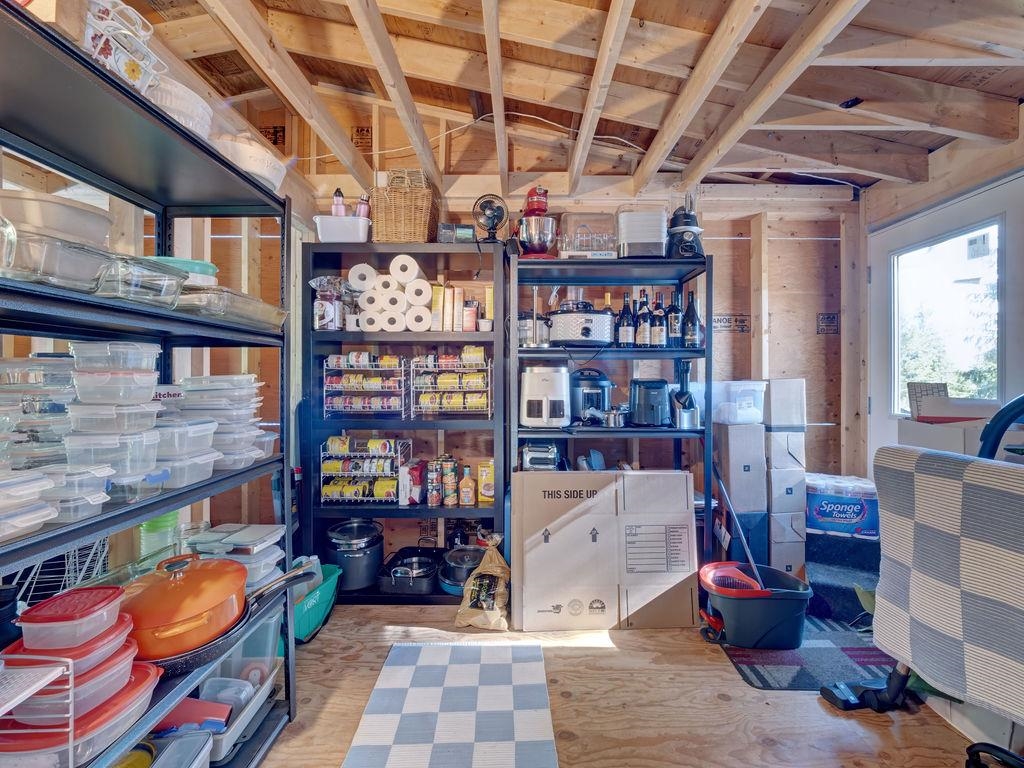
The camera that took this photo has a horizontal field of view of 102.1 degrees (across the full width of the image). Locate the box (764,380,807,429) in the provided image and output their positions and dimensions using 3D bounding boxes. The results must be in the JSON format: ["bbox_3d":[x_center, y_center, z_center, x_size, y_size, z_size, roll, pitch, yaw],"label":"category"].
[{"bbox_3d":[1.382,0.098,2.210,0.176,0.245,0.280,0,1,0],"label":"box"}]

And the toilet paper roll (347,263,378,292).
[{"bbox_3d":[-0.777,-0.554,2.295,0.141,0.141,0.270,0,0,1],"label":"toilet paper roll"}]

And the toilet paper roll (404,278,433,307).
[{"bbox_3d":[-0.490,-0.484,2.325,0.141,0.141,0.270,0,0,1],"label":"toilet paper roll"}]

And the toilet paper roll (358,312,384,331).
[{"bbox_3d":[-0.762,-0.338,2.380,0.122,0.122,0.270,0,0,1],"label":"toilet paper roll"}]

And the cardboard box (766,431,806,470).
[{"bbox_3d":[1.448,0.347,2.310,0.180,0.190,0.300,0,0,0],"label":"cardboard box"}]

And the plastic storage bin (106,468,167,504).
[{"bbox_3d":[-0.865,0.221,0.900,0.155,0.057,0.108,0,0,0],"label":"plastic storage bin"}]

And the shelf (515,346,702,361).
[{"bbox_3d":[0.507,-0.158,2.305,0.970,0.050,0.390,0,1,0],"label":"shelf"}]

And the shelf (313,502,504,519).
[{"bbox_3d":[-0.543,0.650,2.295,0.950,0.050,0.390,0,1,0],"label":"shelf"}]

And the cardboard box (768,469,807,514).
[{"bbox_3d":[1.448,0.561,2.310,0.180,0.232,0.300,0,0,0],"label":"cardboard box"}]

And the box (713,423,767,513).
[{"bbox_3d":[1.233,0.445,2.310,0.200,0.458,0.300,0,0,0],"label":"box"}]

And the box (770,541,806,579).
[{"bbox_3d":[1.518,1.009,2.400,0.191,0.290,0.270,0,0,1],"label":"box"}]

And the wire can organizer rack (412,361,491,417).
[{"bbox_3d":[-0.311,0.030,2.265,0.410,0.305,0.310,0,1,0],"label":"wire can organizer rack"}]

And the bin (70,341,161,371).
[{"bbox_3d":[-0.893,-0.060,0.941,0.123,0.063,0.102,0,0,0],"label":"bin"}]

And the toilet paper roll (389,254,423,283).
[{"bbox_3d":[-0.531,-0.566,2.185,0.139,0.139,0.270,0,-2,1],"label":"toilet paper roll"}]

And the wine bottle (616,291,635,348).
[{"bbox_3d":[0.600,-0.331,2.162,0.081,0.296,0.081,0,1,0],"label":"wine bottle"}]

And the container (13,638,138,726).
[{"bbox_3d":[-0.899,0.613,0.862,0.160,0.064,0.183,0,0,1],"label":"container"}]

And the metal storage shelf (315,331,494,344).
[{"bbox_3d":[-0.548,-0.245,2.295,0.950,0.048,0.390,0,1,0],"label":"metal storage shelf"}]

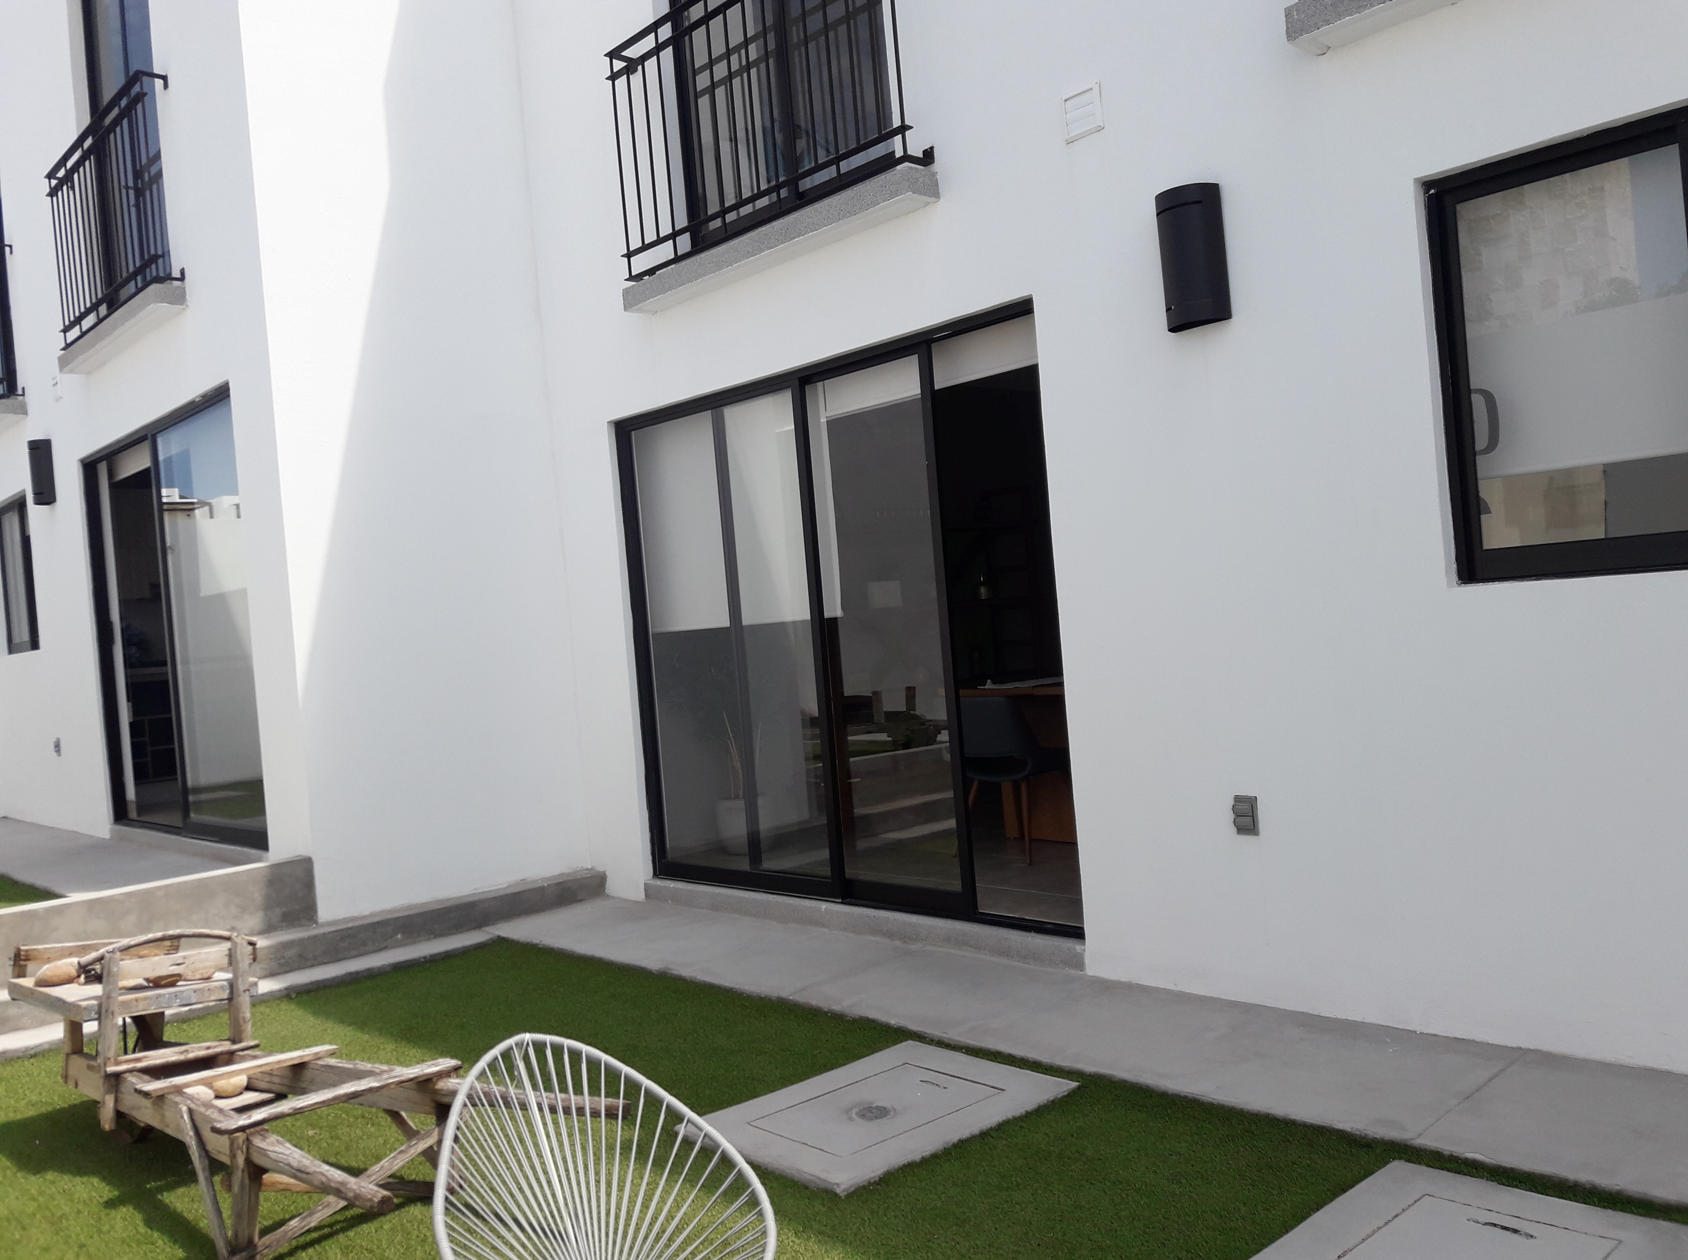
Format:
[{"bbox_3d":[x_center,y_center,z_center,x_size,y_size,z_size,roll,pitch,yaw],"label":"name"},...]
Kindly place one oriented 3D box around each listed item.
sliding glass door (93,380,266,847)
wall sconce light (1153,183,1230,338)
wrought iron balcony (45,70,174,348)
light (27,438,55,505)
[{"bbox_3d":[-3.448,0.007,7.055,0.100,2.125,2.527,-5,0,-43],"label":"sliding glass door"},{"bbox_3d":[1.000,-1.083,3.973,0.100,0.390,0.195,-5,0,-43],"label":"wall sconce light"},{"bbox_3d":[-3.757,-2.071,6.988,0.139,0.964,1.684,-5,0,-43],"label":"wrought iron balcony"},{"bbox_3d":[-4.911,-0.965,8.354,0.100,0.390,0.195,-5,0,-43],"label":"light"}]

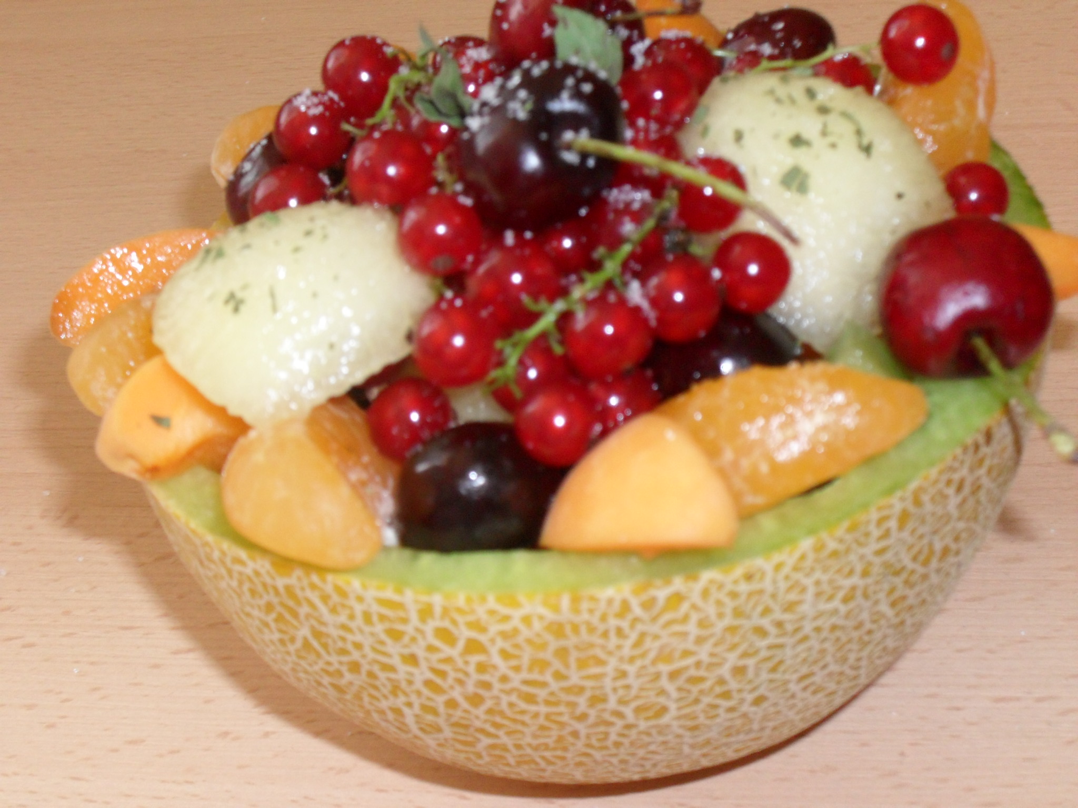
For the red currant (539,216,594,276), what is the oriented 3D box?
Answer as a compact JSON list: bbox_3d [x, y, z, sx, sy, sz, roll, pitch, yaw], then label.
[{"bbox_3d":[0.004,-0.022,0.261,0.009,0.009,0.009,-6,34,0],"label":"red currant"}]

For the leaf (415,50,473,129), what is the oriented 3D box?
[{"bbox_3d":[-0.014,-0.045,0.270,0.009,0.004,0.012,0,72,0],"label":"leaf"}]

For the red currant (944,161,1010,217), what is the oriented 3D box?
[{"bbox_3d":[0.062,-0.030,0.266,0.009,0.009,0.009,-4,37,0],"label":"red currant"}]

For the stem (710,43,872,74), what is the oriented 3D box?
[{"bbox_3d":[0.036,-0.048,0.262,0.022,0.004,0.004,-3,37,0],"label":"stem"}]

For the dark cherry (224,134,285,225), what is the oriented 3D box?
[{"bbox_3d":[-0.038,-0.032,0.289,0.021,0.021,0.021,0,32,0],"label":"dark cherry"}]

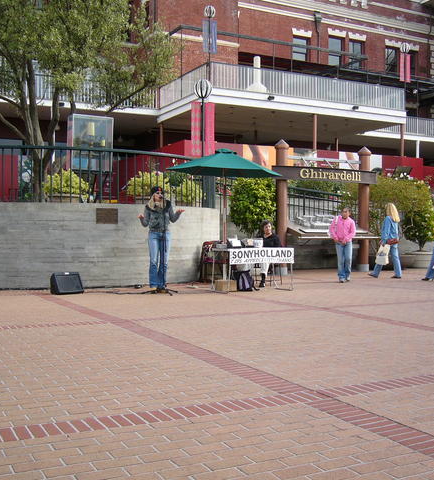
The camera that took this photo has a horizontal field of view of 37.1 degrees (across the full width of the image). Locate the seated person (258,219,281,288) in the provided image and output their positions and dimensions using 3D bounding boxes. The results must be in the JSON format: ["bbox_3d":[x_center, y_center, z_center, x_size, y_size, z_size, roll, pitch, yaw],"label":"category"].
[{"bbox_3d":[0.921,0.230,11.350,0.500,1.160,0.720,0,1,6],"label":"seated person"}]

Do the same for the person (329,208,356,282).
[{"bbox_3d":[2.463,0.108,12.700,0.540,1.460,0.350,1,1,10],"label":"person"}]

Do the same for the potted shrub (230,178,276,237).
[{"bbox_3d":[0.851,-0.378,15.300,1.200,2.100,1.200,0,1,0],"label":"potted shrub"}]

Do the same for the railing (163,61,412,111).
[{"bbox_3d":[3.214,-7.022,32.000,10.900,1.070,5.400,0,1,-28],"label":"railing"}]

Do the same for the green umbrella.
[{"bbox_3d":[0.131,-0.371,10.900,1.950,2.330,1.950,0,1,0],"label":"green umbrella"}]

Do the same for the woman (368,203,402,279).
[{"bbox_3d":[3.531,0.015,13.600,0.720,1.590,0.500,1,1,23],"label":"woman"}]

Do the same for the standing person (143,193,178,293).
[{"bbox_3d":[-0.908,-0.021,10.400,0.680,1.650,0.450,0,1,-12],"label":"standing person"}]

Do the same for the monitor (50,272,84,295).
[{"bbox_3d":[-2.237,0.637,9.700,0.410,0.310,0.320,0,1,-33],"label":"monitor"}]

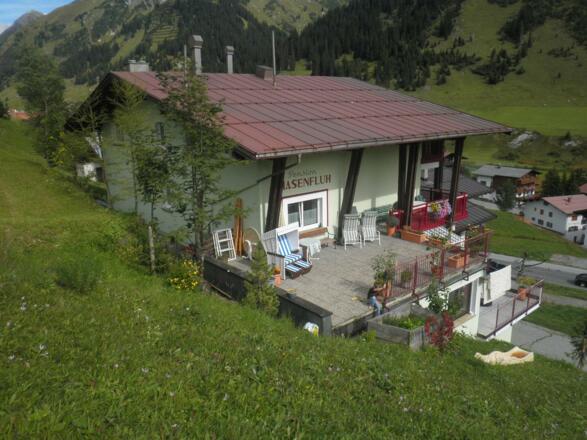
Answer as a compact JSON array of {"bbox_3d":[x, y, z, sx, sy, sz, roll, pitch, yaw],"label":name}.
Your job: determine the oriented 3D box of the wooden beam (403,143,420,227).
[{"bbox_3d":[4.748,-1.246,17.651,0.240,3.589,0.240,-13,21,-37],"label":"wooden beam"}]

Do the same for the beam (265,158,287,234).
[{"bbox_3d":[-0.607,-0.198,13.711,0.340,3.680,0.240,-12,31,-36],"label":"beam"}]

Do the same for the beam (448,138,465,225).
[{"bbox_3d":[7.003,-1.620,19.093,0.340,3.810,0.240,-12,22,-36],"label":"beam"}]

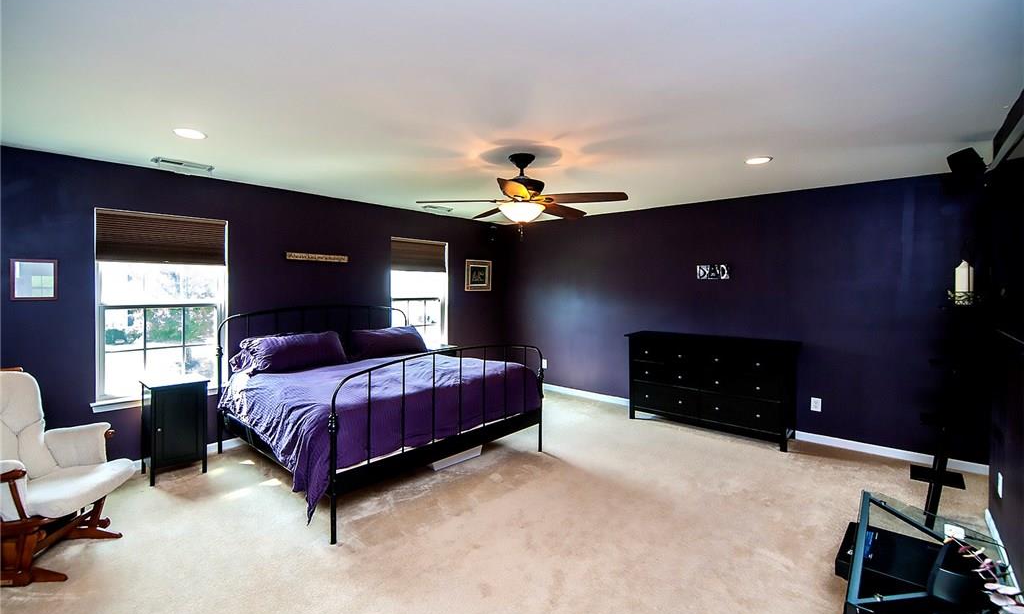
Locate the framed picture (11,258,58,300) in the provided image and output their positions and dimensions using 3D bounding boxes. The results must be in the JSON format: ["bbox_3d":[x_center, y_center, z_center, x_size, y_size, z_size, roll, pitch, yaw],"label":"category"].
[{"bbox_3d":[-3.336,-0.186,2.895,0.030,0.285,0.230,2,3,41],"label":"framed picture"}]

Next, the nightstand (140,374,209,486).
[{"bbox_3d":[-2.664,0.953,3.265,0.364,0.728,0.375,2,3,40],"label":"nightstand"}]

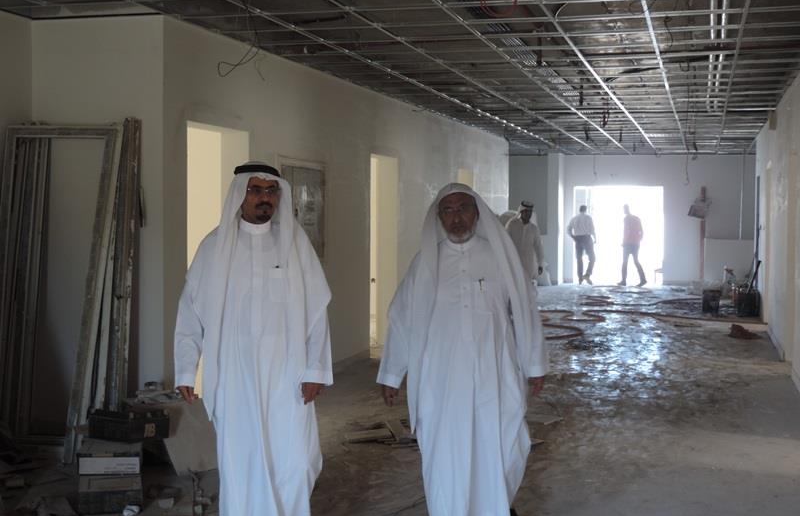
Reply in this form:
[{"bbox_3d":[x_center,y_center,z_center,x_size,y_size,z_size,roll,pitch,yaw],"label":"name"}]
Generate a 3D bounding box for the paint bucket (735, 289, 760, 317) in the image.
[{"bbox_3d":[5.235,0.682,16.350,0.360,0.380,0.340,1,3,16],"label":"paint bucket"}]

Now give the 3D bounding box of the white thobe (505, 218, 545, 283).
[{"bbox_3d":[1.626,0.182,14.300,0.540,1.400,0.400,1,2,12],"label":"white thobe"}]

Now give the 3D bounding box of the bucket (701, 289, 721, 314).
[{"bbox_3d":[4.779,0.675,16.650,0.290,0.365,0.290,1,3,16],"label":"bucket"}]

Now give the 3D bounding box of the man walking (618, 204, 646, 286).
[{"bbox_3d":[4.880,-0.263,22.800,0.580,1.720,0.480,2,3,37],"label":"man walking"}]

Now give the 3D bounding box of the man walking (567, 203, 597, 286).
[{"bbox_3d":[3.887,-0.274,23.200,0.600,1.700,0.450,1,3,16],"label":"man walking"}]

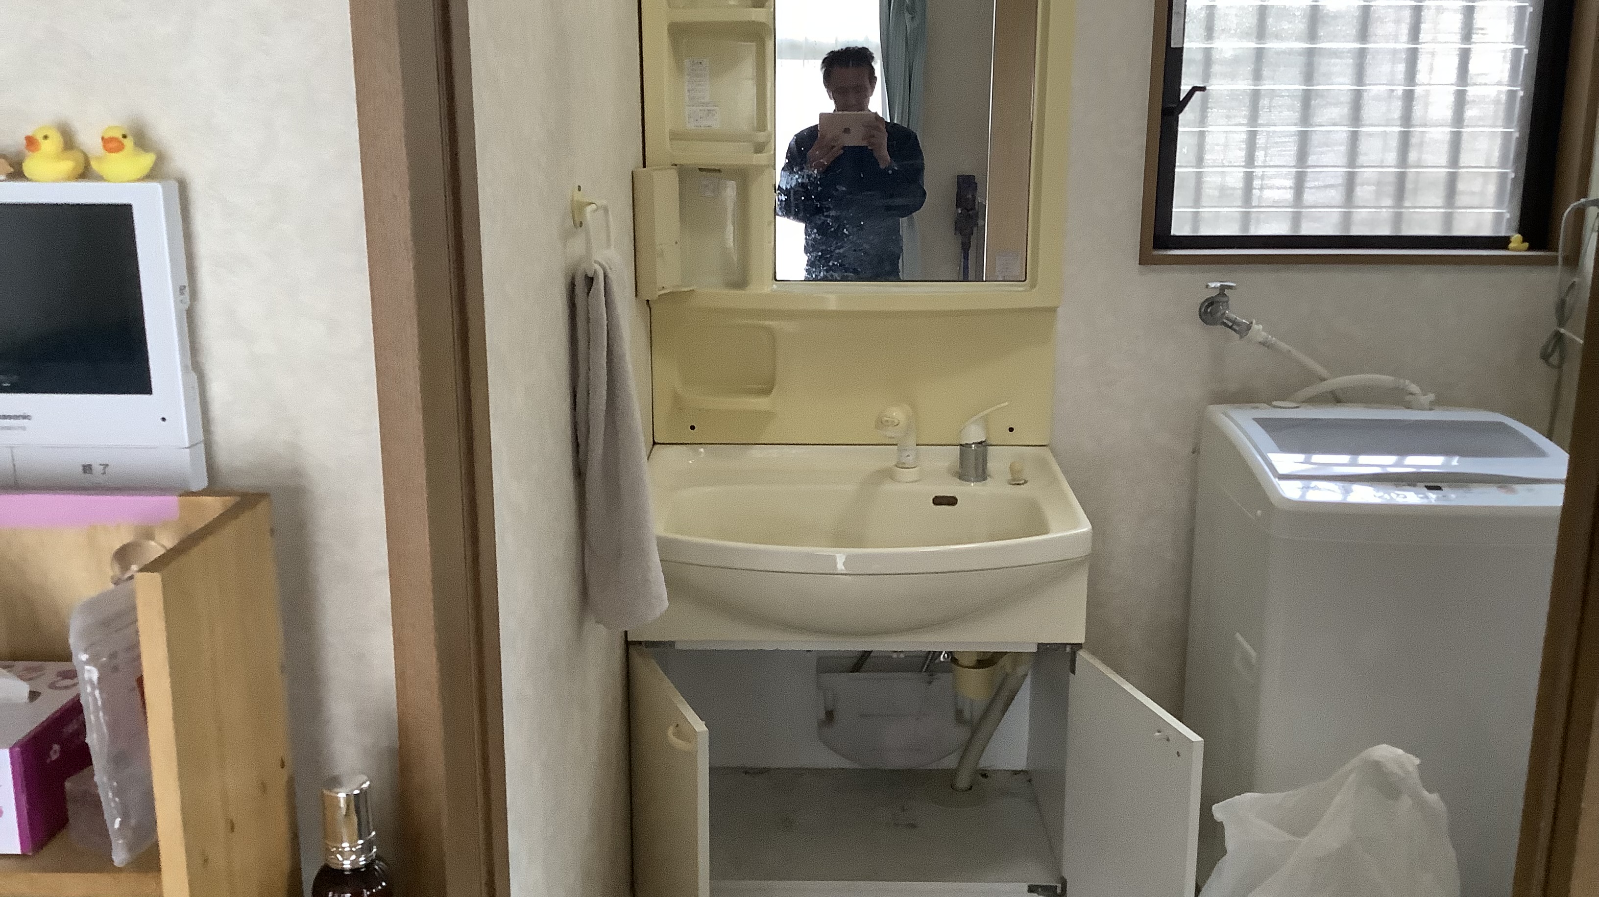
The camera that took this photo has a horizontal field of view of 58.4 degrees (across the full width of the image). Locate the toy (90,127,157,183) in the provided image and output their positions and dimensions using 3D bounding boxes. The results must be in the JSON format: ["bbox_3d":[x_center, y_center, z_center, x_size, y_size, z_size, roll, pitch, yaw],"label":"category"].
[{"bbox_3d":[-0.584,-0.253,1.238,0.048,0.049,0.056,3,13,11],"label":"toy"}]

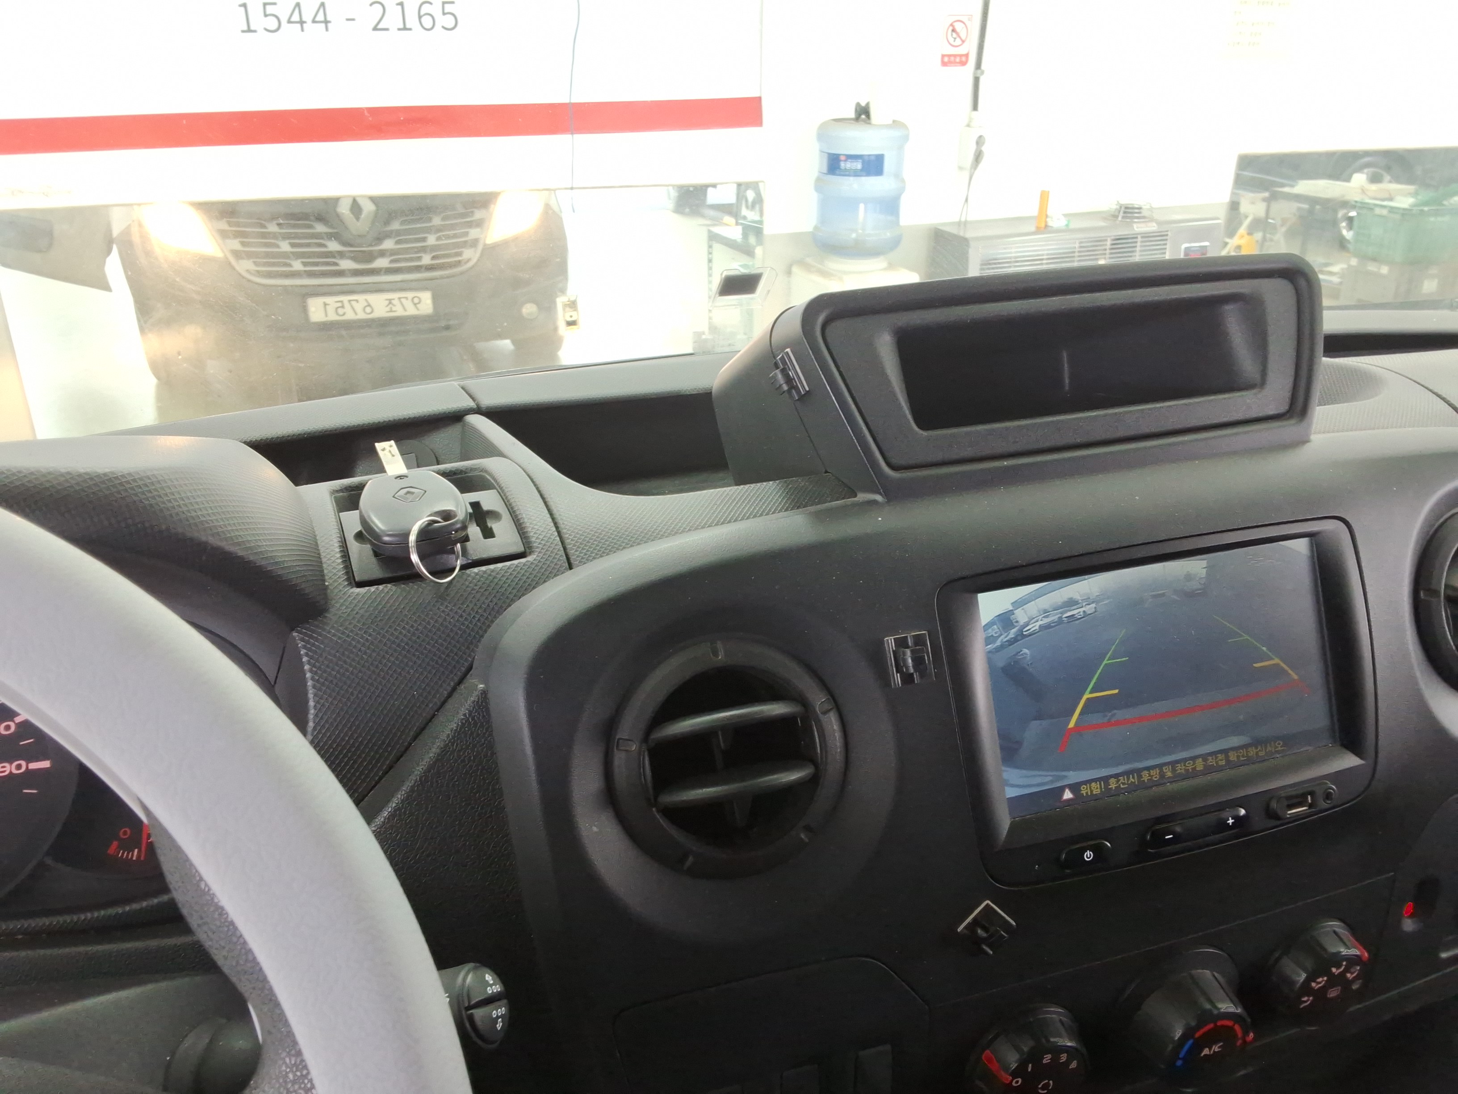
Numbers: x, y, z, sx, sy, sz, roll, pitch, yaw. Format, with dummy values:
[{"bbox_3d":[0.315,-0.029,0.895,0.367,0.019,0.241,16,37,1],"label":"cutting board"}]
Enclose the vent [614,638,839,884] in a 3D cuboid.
[{"bbox_3d":[-0.002,0.077,0.442,0.087,0.087,0.035,-9,2,-14],"label":"vent"}]

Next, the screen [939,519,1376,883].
[{"bbox_3d":[0.174,0.060,0.478,0.189,0.126,0.024,-9,2,-14],"label":"screen"}]

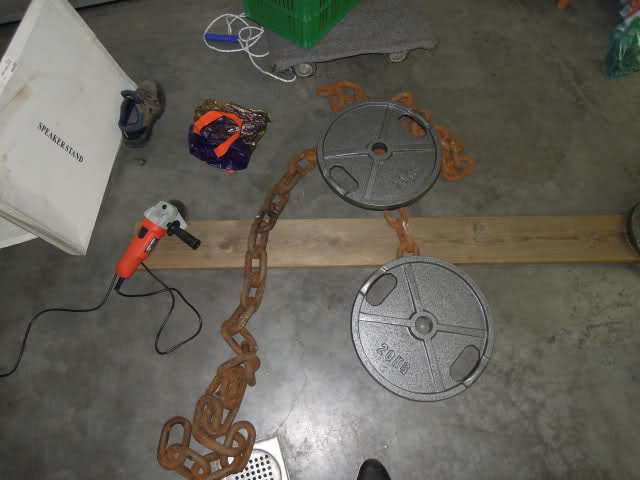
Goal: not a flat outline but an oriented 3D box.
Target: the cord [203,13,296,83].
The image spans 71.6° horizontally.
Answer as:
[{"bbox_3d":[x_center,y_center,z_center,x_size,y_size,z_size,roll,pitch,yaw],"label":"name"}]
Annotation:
[{"bbox_3d":[-0.306,-0.840,1.919,0.400,0.040,0.380,-1,67,0],"label":"cord"}]

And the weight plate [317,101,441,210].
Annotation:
[{"bbox_3d":[0.219,-0.314,1.647,0.450,0.040,0.450,0,67,1],"label":"weight plate"}]

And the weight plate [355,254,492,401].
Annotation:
[{"bbox_3d":[0.325,0.276,1.422,0.450,0.040,0.450,0,75,-2],"label":"weight plate"}]

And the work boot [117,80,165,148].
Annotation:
[{"bbox_3d":[-0.704,-0.528,1.750,0.110,0.115,0.290,7,68,3],"label":"work boot"}]

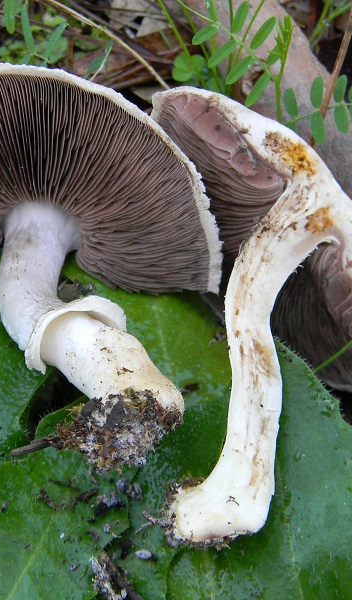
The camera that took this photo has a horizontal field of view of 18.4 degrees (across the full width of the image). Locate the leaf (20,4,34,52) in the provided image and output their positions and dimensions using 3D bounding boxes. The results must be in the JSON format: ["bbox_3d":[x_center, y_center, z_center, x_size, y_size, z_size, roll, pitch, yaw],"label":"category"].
[{"bbox_3d":[-0.055,-0.100,0.400,0.004,0.001,0.021,-11,63,-5],"label":"leaf"}]

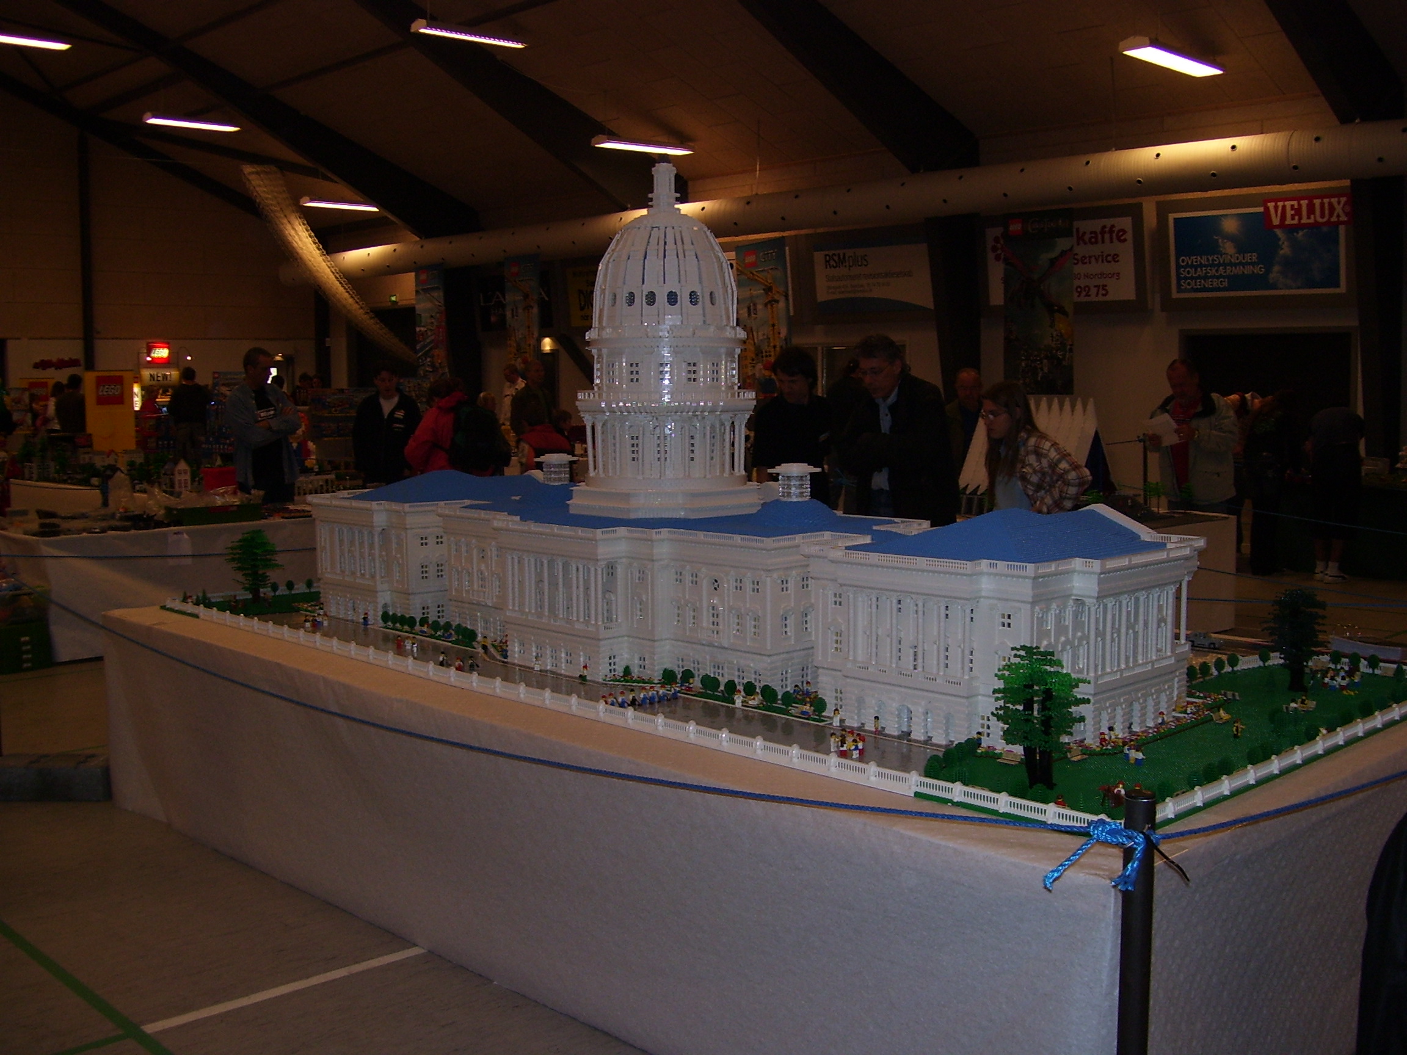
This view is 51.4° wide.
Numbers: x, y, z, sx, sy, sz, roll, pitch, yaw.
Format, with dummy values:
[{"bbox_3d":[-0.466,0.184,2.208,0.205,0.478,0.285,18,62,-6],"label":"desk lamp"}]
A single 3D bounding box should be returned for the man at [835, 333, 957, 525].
[{"bbox_3d":[0.909,0.032,6.852,0.560,1.820,0.420,4,7,40],"label":"man"}]

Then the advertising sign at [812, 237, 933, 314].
[{"bbox_3d":[1.964,-2.933,17.082,1.704,0.832,0.050,5,12,45],"label":"advertising sign"}]

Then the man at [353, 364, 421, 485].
[{"bbox_3d":[-2.250,-0.265,10.400,0.520,1.760,0.360,-2,6,-12],"label":"man"}]

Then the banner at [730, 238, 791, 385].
[{"bbox_3d":[0.749,-2.762,19.000,0.920,2.000,0.020,5,8,44],"label":"banner"}]

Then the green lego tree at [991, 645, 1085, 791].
[{"bbox_3d":[0.705,0.397,3.080,0.200,0.292,0.200,-1,6,0],"label":"green lego tree"}]

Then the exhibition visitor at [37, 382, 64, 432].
[{"bbox_3d":[-8.679,-1.051,19.500,0.380,1.700,0.480,5,8,45],"label":"exhibition visitor"}]

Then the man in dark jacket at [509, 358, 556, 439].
[{"bbox_3d":[-1.528,-0.557,13.000,0.500,1.820,0.380,-5,7,-37],"label":"man in dark jacket"}]

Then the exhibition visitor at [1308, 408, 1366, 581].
[{"bbox_3d":[5.045,-0.272,11.650,0.470,1.370,0.680,5,8,44],"label":"exhibition visitor"}]

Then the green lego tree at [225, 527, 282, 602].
[{"bbox_3d":[-1.822,0.149,5.900,0.220,0.287,0.220,-6,8,-43],"label":"green lego tree"}]

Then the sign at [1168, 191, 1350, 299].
[{"bbox_3d":[5.631,-2.852,14.800,1.880,0.950,0.040,5,17,44],"label":"sign"}]

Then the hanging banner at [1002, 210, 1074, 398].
[{"bbox_3d":[3.332,-2.226,14.564,0.030,1.813,0.806,-6,8,-45],"label":"hanging banner"}]

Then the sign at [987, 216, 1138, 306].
[{"bbox_3d":[3.714,-2.767,15.335,1.734,0.822,0.050,5,12,45],"label":"sign"}]

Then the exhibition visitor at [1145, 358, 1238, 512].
[{"bbox_3d":[3.441,-0.291,10.335,0.600,1.780,0.450,4,7,36],"label":"exhibition visitor"}]

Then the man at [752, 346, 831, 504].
[{"bbox_3d":[0.434,0.020,7.203,0.530,1.780,0.400,3,6,32],"label":"man"}]

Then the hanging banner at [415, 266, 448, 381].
[{"bbox_3d":[-4.069,-3.005,21.943,0.030,1.813,0.806,-6,8,-45],"label":"hanging banner"}]

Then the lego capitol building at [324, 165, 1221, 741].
[{"bbox_3d":[-0.092,-0.366,4.600,1.020,1.530,3.240,-6,8,-43],"label":"lego capitol building"}]

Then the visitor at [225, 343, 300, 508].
[{"bbox_3d":[-3.052,-0.294,10.187,0.420,1.860,0.550,5,8,45],"label":"visitor"}]

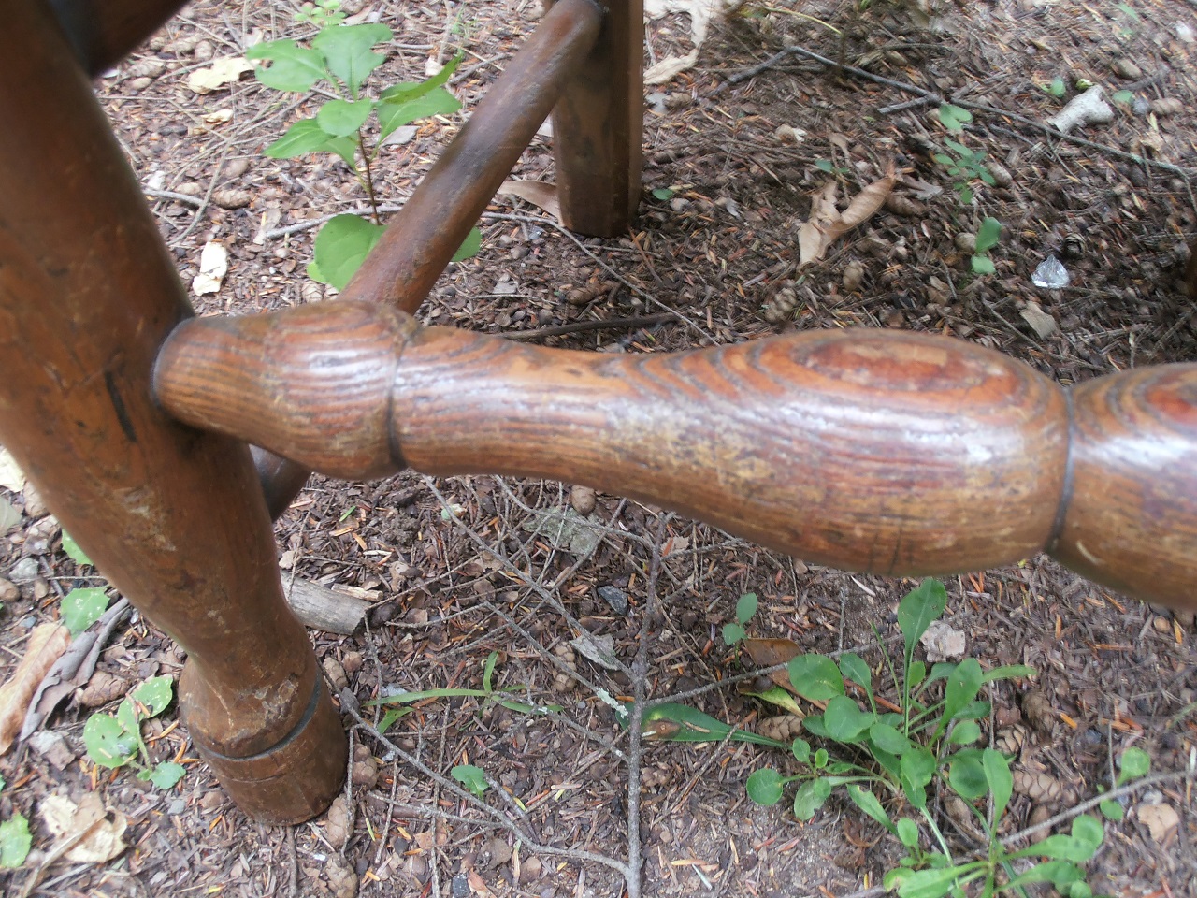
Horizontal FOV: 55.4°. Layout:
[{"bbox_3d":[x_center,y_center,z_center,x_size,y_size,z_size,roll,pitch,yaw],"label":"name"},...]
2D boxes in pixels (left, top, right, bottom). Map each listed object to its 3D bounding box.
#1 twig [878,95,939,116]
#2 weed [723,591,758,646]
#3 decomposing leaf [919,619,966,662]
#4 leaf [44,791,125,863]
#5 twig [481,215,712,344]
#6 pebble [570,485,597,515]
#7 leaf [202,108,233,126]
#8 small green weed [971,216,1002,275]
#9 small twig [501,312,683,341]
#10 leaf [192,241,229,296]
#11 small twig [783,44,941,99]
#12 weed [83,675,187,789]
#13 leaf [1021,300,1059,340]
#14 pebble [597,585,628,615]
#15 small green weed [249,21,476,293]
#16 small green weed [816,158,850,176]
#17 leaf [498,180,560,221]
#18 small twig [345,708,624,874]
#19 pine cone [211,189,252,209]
[{"bbox_3d":[0.205,-0.227,0.755,0.048,0.006,0.007,-19,47,-18],"label":"twig"},{"bbox_3d":[0.057,0.070,0.460,0.015,0.023,0.017,0,46,0],"label":"weed"},{"bbox_3d":[0.137,0.077,0.455,0.018,0.006,0.017,2,48,2],"label":"decomposing leaf"},{"bbox_3d":[-0.175,0.128,0.386,0.029,0.010,0.024,0,44,0],"label":"leaf"},{"bbox_3d":[0.004,-0.105,0.638,0.180,0.007,0.025,33,54,28],"label":"twig"},{"bbox_3d":[-0.007,0.022,0.513,0.012,0.011,0.014,0,46,0],"label":"pebble"},{"bbox_3d":[-0.238,-0.208,0.716,0.018,0.006,0.010,-26,53,-22],"label":"leaf"},{"bbox_3d":[0.216,-0.113,0.635,0.018,0.024,0.022,0,46,0],"label":"small green weed"},{"bbox_3d":[-0.004,-0.065,0.601,0.095,0.005,0.006,-6,46,-6],"label":"small twig"},{"bbox_3d":[-0.208,-0.097,0.612,0.015,0.009,0.037,-1,48,-1],"label":"leaf"},{"bbox_3d":[0.182,-0.260,0.787,0.119,0.006,0.006,29,53,25],"label":"small twig"},{"bbox_3d":[-0.162,0.102,0.406,0.037,0.020,0.033,0,44,0],"label":"weed"},{"bbox_3d":[0.232,-0.068,0.602,0.015,0.007,0.030,-15,48,-14],"label":"leaf"},{"bbox_3d":[0.006,0.063,0.477,0.011,0.007,0.017,-32,54,-27],"label":"pebble"},{"bbox_3d":[-0.119,-0.146,0.596,0.106,0.110,0.092,0,44,0],"label":"small green weed"},{"bbox_3d":[0.141,-0.170,0.691,0.022,0.012,0.016,0,44,0],"label":"small green weed"},{"bbox_3d":[-0.040,-0.146,0.674,0.030,0.013,0.058,-36,56,-29],"label":"leaf"},{"bbox_3d":[-0.045,0.123,0.390,0.118,0.011,0.033,23,48,22],"label":"small twig"},{"bbox_3d":[-0.204,-0.140,0.636,0.022,0.011,0.011,0,48,0],"label":"pine cone"}]

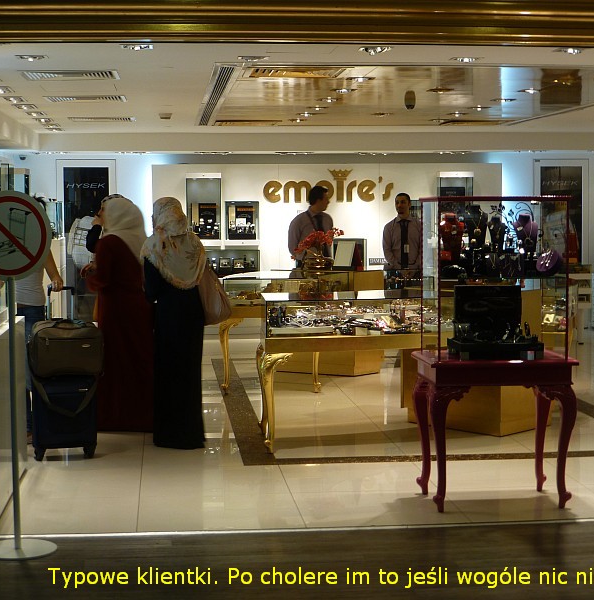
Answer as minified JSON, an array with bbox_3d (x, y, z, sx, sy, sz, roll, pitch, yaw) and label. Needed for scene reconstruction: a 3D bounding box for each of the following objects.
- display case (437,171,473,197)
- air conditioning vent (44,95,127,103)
[{"bbox_3d":[1.896,-1.121,16.095,0.400,0.800,0.270,-1,4,-6],"label":"display case"},{"bbox_3d":[-1.620,-1.556,10.336,0.608,0.050,0.597,-1,4,-6],"label":"air conditioning vent"}]

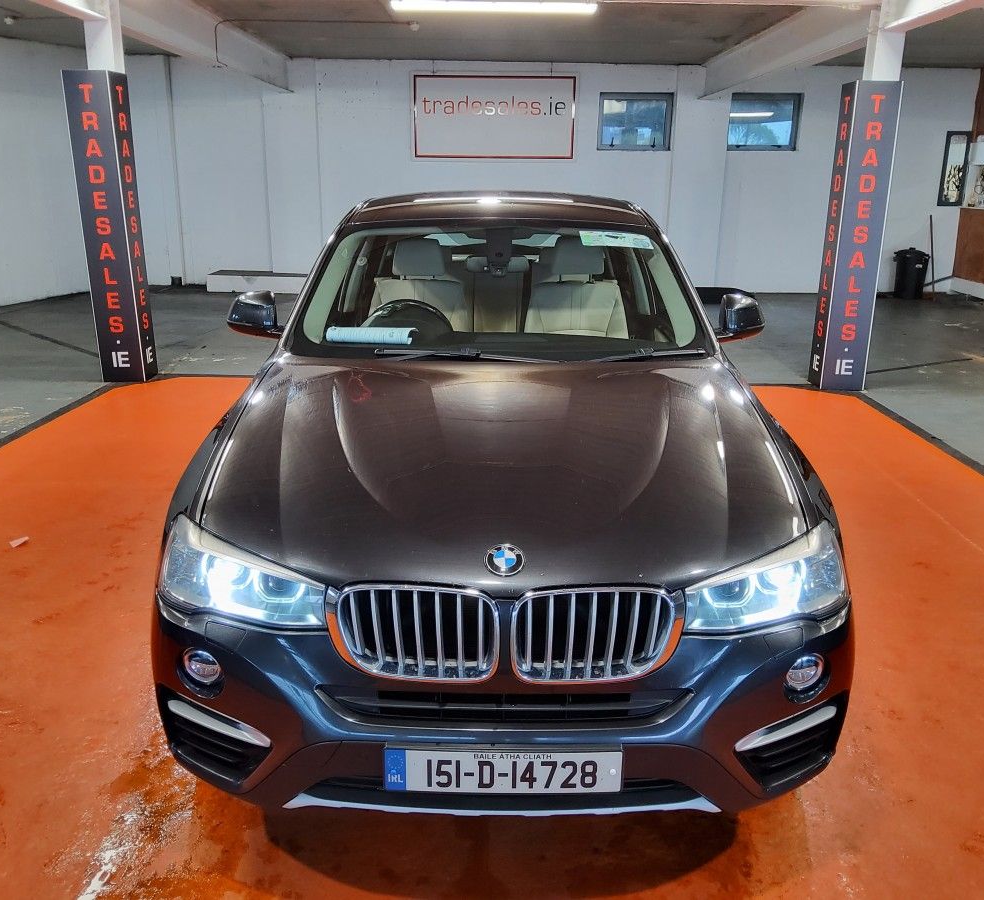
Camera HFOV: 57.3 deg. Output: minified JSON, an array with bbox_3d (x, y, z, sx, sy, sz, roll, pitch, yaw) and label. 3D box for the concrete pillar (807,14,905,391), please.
[{"bbox_3d":[2.905,-1.888,7.163,0.335,2.817,0.300,1,18,0],"label":"concrete pillar"}]

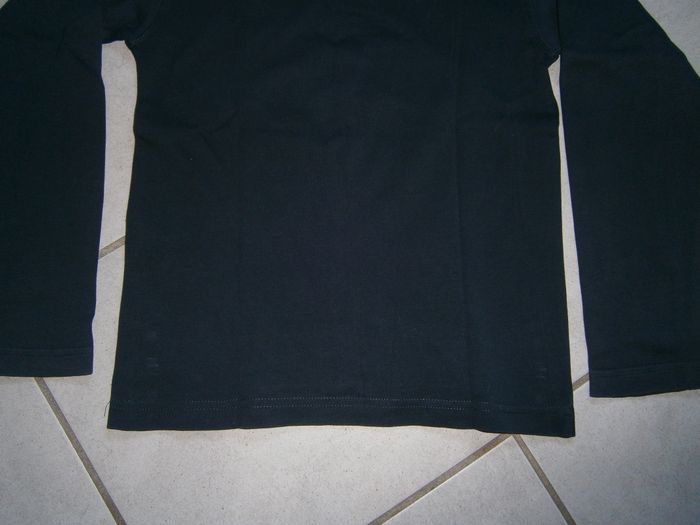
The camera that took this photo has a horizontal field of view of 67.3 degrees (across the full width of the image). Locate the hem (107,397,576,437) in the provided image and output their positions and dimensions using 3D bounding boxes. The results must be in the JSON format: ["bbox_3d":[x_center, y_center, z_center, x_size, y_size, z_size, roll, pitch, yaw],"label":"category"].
[{"bbox_3d":[0.001,0.133,0.452,0.405,0.009,0.031,2,83,-5],"label":"hem"}]

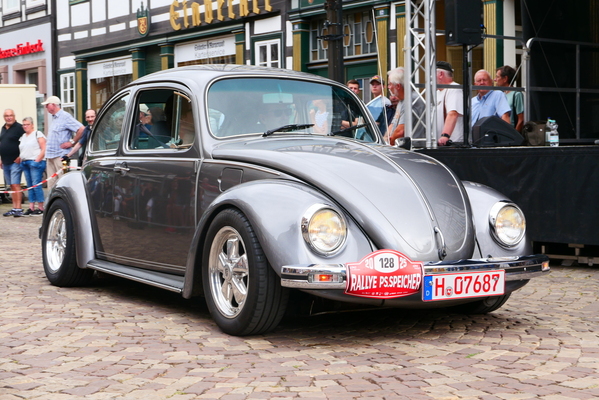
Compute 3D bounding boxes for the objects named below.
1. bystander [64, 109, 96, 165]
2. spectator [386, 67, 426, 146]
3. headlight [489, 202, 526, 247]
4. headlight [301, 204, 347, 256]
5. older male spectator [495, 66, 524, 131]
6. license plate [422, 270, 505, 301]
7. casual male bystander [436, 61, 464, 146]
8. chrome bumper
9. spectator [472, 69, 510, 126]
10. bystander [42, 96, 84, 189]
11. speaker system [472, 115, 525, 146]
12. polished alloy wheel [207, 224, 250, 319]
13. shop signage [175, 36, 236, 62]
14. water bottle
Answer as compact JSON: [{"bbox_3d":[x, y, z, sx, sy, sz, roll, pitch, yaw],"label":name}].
[{"bbox_3d":[-3.490,-0.616,17.032,0.600,1.750,0.420,1,2,18],"label":"bystander"},{"bbox_3d":[0.989,-0.368,9.525,0.360,1.710,0.480,-1,2,-28],"label":"spectator"},{"bbox_3d":[0.984,0.114,4.921,0.200,0.210,0.085,-1,2,-32],"label":"headlight"},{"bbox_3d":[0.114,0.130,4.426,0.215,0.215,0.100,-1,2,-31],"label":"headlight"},{"bbox_3d":[2.281,-0.585,11.232,0.520,1.750,0.380,2,3,44],"label":"older male spectator"},{"bbox_3d":[0.734,0.377,4.548,0.520,0.110,0.020,-1,2,-38],"label":"license plate"},{"bbox_3d":[1.399,-0.408,9.626,0.360,1.780,0.500,-1,2,-31],"label":"casual male bystander"},{"bbox_3d":[0.614,0.314,4.597,1.510,0.112,0.260,-1,2,-31],"label":"chrome bumper"},{"bbox_3d":[1.882,-0.412,10.225,0.500,1.760,0.320,1,2,25],"label":"spectator"},{"bbox_3d":[-3.201,-0.517,13.925,0.380,1.760,0.540,-1,2,-35],"label":"bystander"},{"bbox_3d":[1.774,-0.608,9.200,0.410,0.290,0.450,0,2,-3],"label":"speaker system"},{"bbox_3d":[-0.267,0.333,4.793,0.170,0.420,0.420,-1,2,-31],"label":"polished alloy wheel"},{"bbox_3d":[-1.602,-2.547,17.500,0.050,0.310,1.920,-2,3,-36],"label":"shop signage"},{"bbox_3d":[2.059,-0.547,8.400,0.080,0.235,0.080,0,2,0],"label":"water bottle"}]

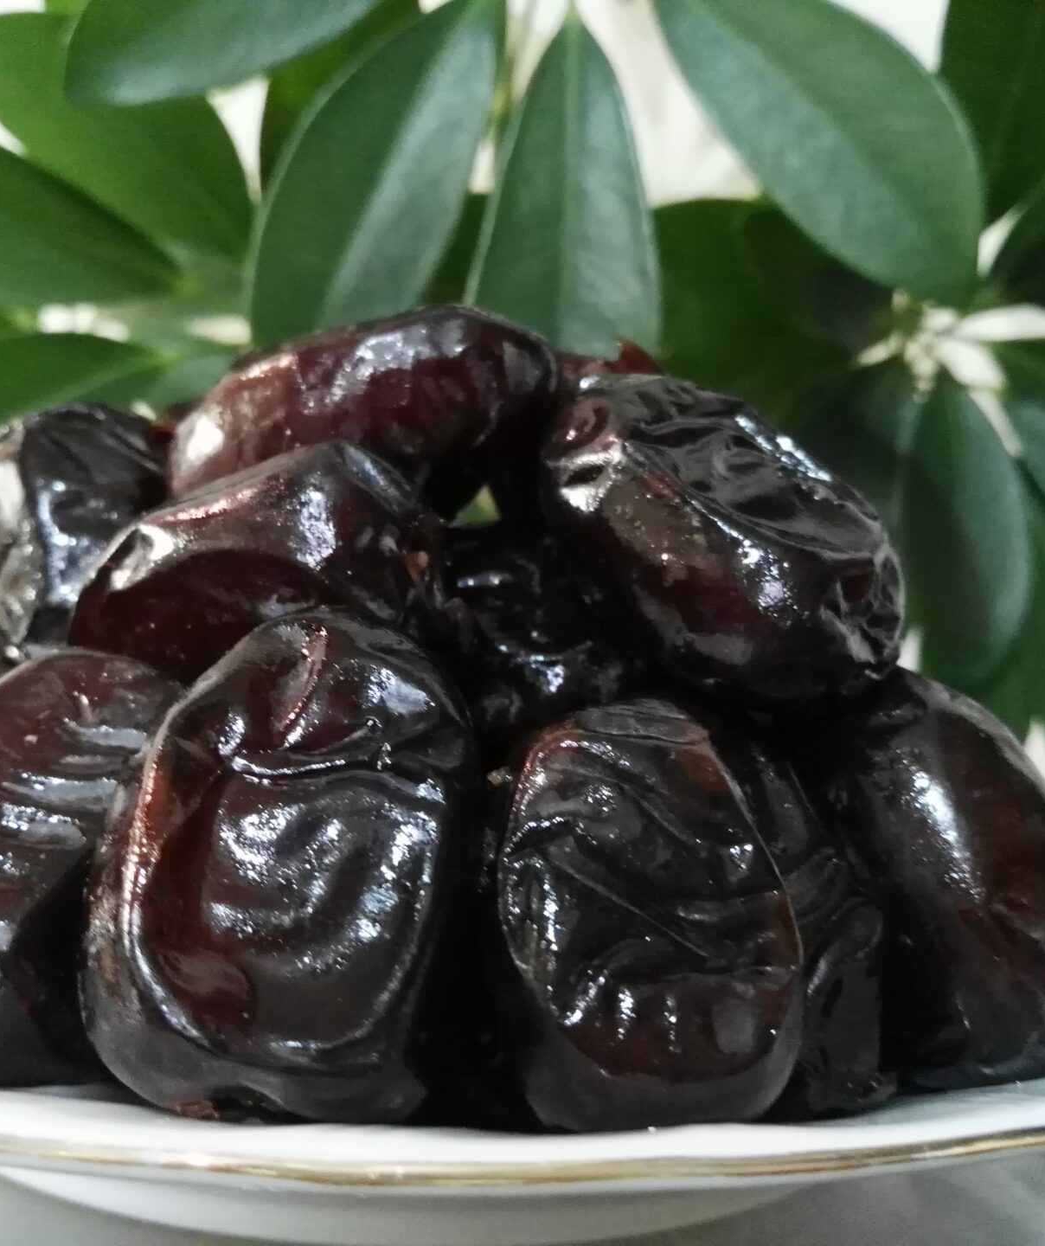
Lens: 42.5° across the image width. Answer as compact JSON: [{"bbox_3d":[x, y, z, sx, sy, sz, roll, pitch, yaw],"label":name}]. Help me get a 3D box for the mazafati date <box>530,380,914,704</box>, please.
[{"bbox_3d":[0.018,-0.007,0.123,0.036,0.024,0.024,32,-10,5],"label":"mazafati date"}]

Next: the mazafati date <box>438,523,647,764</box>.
[{"bbox_3d":[0.002,0.002,0.142,0.025,0.025,0.030,2,-3,0],"label":"mazafati date"}]

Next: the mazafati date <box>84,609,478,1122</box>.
[{"bbox_3d":[-0.020,0.019,0.109,0.030,0.040,0.024,6,-11,0],"label":"mazafati date"}]

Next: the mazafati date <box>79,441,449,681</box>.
[{"bbox_3d":[-0.025,-0.005,0.127,0.036,0.023,0.022,-17,-11,-13],"label":"mazafati date"}]

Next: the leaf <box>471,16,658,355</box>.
[{"bbox_3d":[0.009,-0.078,0.252,0.036,0.077,0.008,0,-14,0],"label":"leaf"}]

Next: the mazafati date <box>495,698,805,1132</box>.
[{"bbox_3d":[0.010,0.024,0.109,0.024,0.034,0.022,-5,-7,0],"label":"mazafati date"}]

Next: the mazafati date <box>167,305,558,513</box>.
[{"bbox_3d":[-0.016,-0.021,0.134,0.038,0.021,0.022,-14,-3,-8],"label":"mazafati date"}]

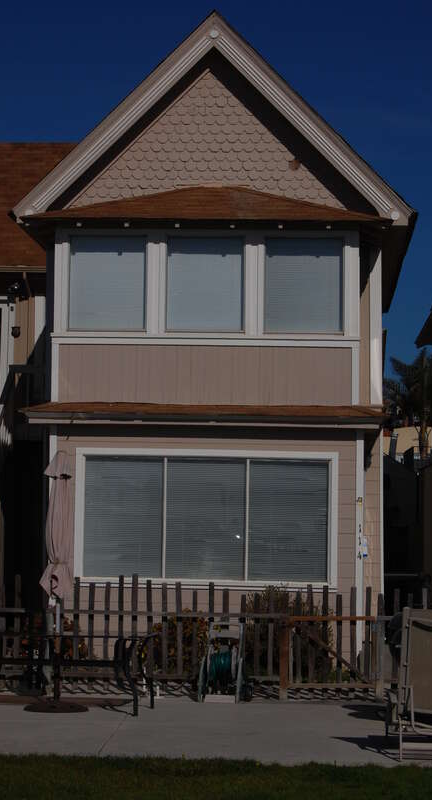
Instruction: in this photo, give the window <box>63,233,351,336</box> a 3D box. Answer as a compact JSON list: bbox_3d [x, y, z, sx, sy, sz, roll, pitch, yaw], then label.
[{"bbox_3d":[-0.116,-1.384,20.349,3.515,1.255,0.300,0,-6,3],"label":"window"}]

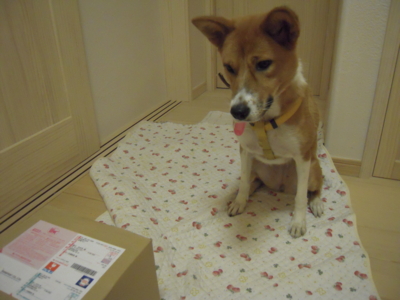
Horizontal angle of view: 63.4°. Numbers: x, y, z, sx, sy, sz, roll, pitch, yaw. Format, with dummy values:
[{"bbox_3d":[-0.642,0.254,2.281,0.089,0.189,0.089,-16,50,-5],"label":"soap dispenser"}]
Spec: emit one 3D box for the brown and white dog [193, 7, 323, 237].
[{"bbox_3d":[0.211,-0.120,0.972,0.300,0.555,0.420,8,25,23],"label":"brown and white dog"}]

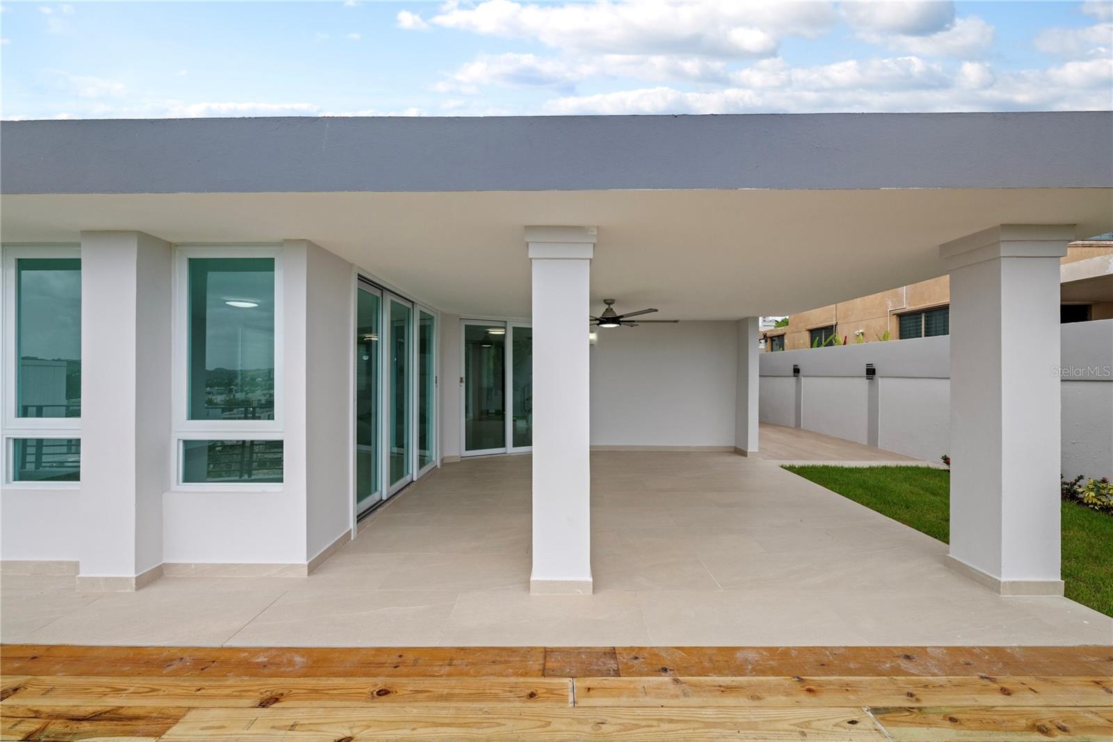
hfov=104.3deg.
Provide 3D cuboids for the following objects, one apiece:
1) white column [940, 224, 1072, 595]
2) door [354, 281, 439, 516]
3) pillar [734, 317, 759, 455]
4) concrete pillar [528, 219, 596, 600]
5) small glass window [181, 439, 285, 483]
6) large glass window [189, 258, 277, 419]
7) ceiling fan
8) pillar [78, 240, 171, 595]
[{"bbox_3d":[3.193,0.267,3.109,0.490,2.460,0.480,0,0,0],"label":"white column"},{"bbox_3d":[-1.947,0.293,5.487,0.150,2.397,2.832,0,0,0],"label":"door"},{"bbox_3d":[3.450,0.300,7.817,0.218,2.460,0.500,0,0,0],"label":"pillar"},{"bbox_3d":[0.033,0.267,3.110,0.481,2.460,0.481,0,0,0],"label":"concrete pillar"},{"bbox_3d":[-2.474,0.686,3.302,0.789,0.351,0.080,0,0,0],"label":"small glass window"},{"bbox_3d":[-2.466,-0.237,3.282,0.692,1.266,0.080,0,0,0],"label":"large glass window"},{"bbox_3d":[0.699,-0.766,5.703,1.840,0.358,1.680,0,0,0],"label":"ceiling fan"},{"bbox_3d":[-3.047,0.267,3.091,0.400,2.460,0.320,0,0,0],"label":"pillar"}]

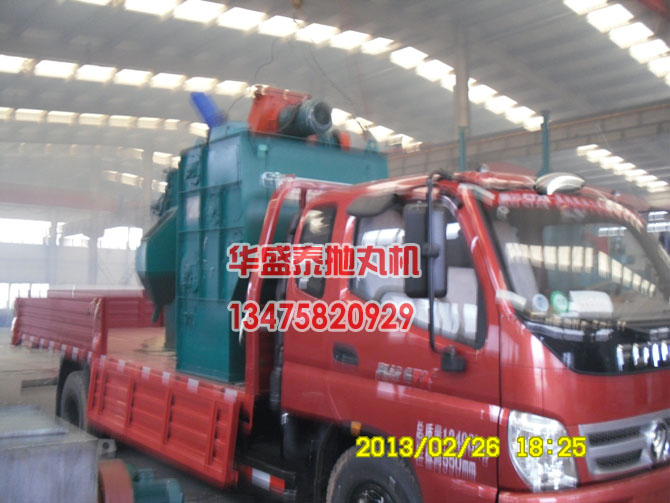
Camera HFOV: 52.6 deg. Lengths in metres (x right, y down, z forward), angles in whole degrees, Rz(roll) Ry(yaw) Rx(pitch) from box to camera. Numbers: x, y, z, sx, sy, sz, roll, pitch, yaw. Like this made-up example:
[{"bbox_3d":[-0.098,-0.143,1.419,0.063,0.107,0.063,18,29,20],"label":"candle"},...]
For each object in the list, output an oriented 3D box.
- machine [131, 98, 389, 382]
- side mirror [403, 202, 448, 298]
[{"bbox_3d":[-0.722,-0.117,5.750,1.340,2.120,2.100,2,-3,-38],"label":"machine"},{"bbox_3d":[0.400,-0.004,2.980,0.190,0.410,0.080,1,-2,-16],"label":"side mirror"}]

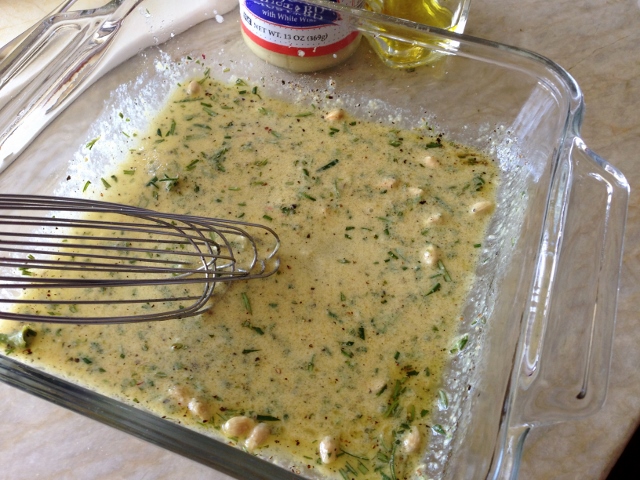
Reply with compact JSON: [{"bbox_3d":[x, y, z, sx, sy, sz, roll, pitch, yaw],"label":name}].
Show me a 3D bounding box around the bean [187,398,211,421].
[{"bbox_3d":[-0.046,0.064,0.230,0.008,0.007,0.012,-37,63,-23],"label":"bean"}]

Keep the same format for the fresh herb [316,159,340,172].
[{"bbox_3d":[0.004,-0.037,0.306,0.013,0.002,0.003,-28,58,-18],"label":"fresh herb"}]

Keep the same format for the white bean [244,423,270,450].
[{"bbox_3d":[-0.023,0.073,0.227,0.006,0.006,0.012,33,61,22],"label":"white bean"}]

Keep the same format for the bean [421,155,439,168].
[{"bbox_3d":[0.057,-0.039,0.308,0.010,0.006,0.007,27,59,19],"label":"bean"}]

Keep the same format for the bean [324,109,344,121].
[{"bbox_3d":[0.008,-0.067,0.329,0.011,0.006,0.007,-14,55,-9],"label":"bean"}]

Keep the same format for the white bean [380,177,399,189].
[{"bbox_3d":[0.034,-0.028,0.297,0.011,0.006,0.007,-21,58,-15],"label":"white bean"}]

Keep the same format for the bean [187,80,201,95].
[{"bbox_3d":[-0.069,-0.083,0.332,0.007,0.007,0.011,16,57,10],"label":"bean"}]

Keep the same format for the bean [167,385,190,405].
[{"bbox_3d":[-0.054,0.060,0.235,0.012,0.006,0.008,35,62,21],"label":"bean"}]

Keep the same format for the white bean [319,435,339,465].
[{"bbox_3d":[0.003,0.077,0.224,0.007,0.006,0.011,5,54,4],"label":"white bean"}]

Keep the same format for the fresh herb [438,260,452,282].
[{"bbox_3d":[0.055,0.014,0.266,0.003,0.002,0.013,-16,57,-11],"label":"fresh herb"}]

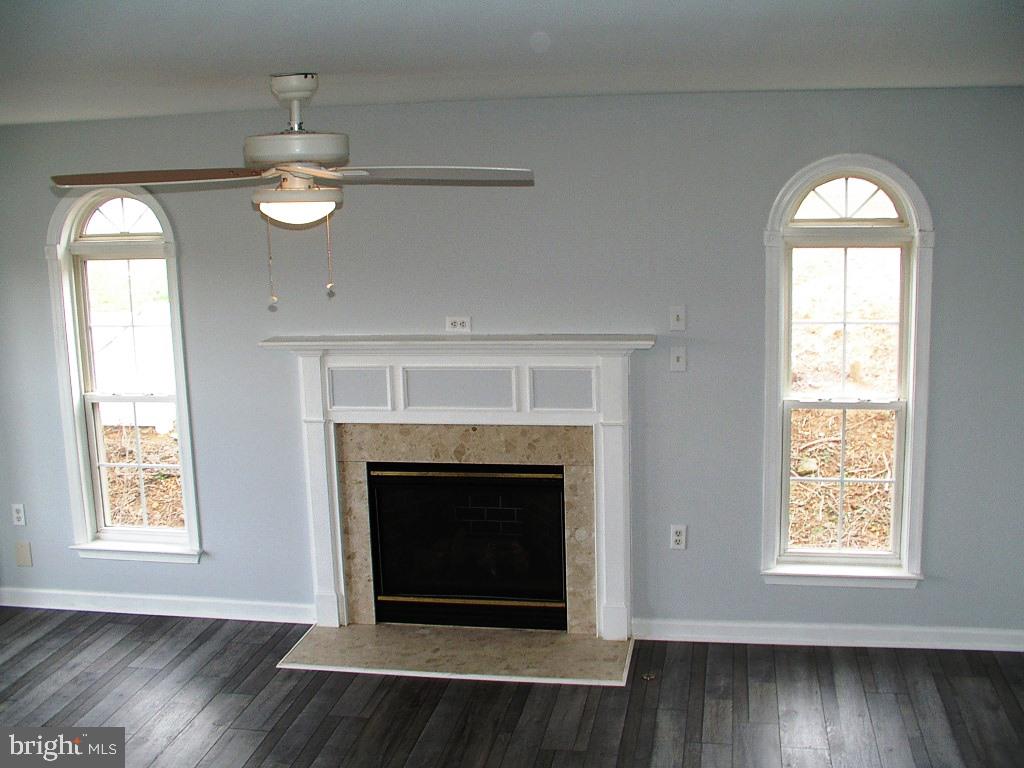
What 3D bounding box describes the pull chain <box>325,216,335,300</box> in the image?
[{"bbox_3d":[-0.549,-0.389,3.380,0.022,0.240,0.022,-2,10,-1],"label":"pull chain"}]

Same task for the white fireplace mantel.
[{"bbox_3d":[-0.234,0.488,5.083,1.755,1.398,0.190,0,10,10],"label":"white fireplace mantel"}]

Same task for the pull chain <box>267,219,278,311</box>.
[{"bbox_3d":[-0.722,-0.365,3.380,0.025,0.265,0.025,-2,10,-1],"label":"pull chain"}]

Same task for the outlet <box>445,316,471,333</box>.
[{"bbox_3d":[-0.242,-0.266,5.043,0.114,0.070,0.010,0,10,10],"label":"outlet"}]

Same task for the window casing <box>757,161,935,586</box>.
[{"bbox_3d":[1.425,-0.032,4.793,0.690,1.857,0.100,0,10,10],"label":"window casing"}]

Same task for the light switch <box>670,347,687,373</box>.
[{"bbox_3d":[0.726,-0.106,4.899,0.069,0.114,0.010,0,10,10],"label":"light switch"}]

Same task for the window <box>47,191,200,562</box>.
[{"bbox_3d":[-1.868,-0.020,5.382,0.690,1.805,0.100,0,10,10],"label":"window"}]

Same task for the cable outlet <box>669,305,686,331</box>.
[{"bbox_3d":[0.721,-0.283,4.869,0.069,0.114,0.010,0,10,10],"label":"cable outlet"}]

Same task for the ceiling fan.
[{"bbox_3d":[-0.651,-0.706,3.400,1.430,0.453,1.430,-2,10,-1],"label":"ceiling fan"}]

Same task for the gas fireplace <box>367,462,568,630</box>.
[{"bbox_3d":[-0.177,0.725,5.352,0.918,0.782,0.350,0,10,10],"label":"gas fireplace"}]

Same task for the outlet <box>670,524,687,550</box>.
[{"bbox_3d":[0.747,0.689,5.036,0.069,0.114,0.010,0,10,10],"label":"outlet"}]

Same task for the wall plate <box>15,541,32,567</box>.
[{"bbox_3d":[-2.450,0.854,5.636,0.087,0.137,0.010,0,10,10],"label":"wall plate"}]

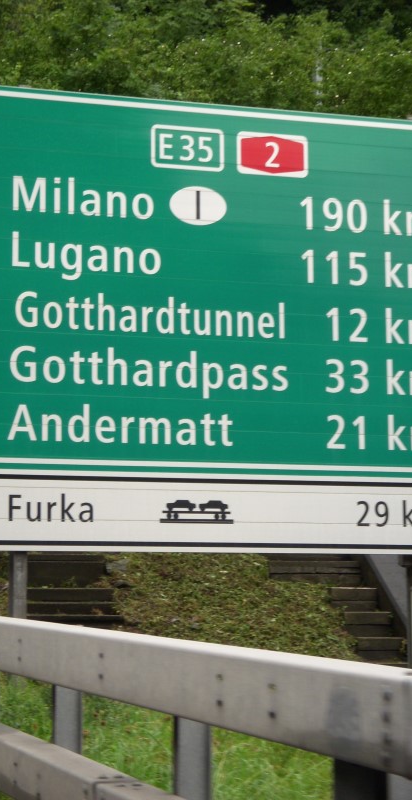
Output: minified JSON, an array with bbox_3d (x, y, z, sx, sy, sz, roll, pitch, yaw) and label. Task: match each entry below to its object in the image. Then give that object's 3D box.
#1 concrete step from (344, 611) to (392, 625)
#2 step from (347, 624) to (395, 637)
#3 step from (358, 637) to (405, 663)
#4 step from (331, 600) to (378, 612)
[{"bbox_3d":[2.330,3.210,25.830,0.719,0.192,0.340,2,-9,-15],"label":"concrete step"},{"bbox_3d":[2.350,3.390,25.808,0.733,0.177,0.340,2,-9,-15],"label":"step"},{"bbox_3d":[2.449,3.590,25.260,0.703,0.346,0.340,2,-9,-15],"label":"step"},{"bbox_3d":[2.170,3.096,26.348,0.733,0.166,0.340,2,-9,-15],"label":"step"}]

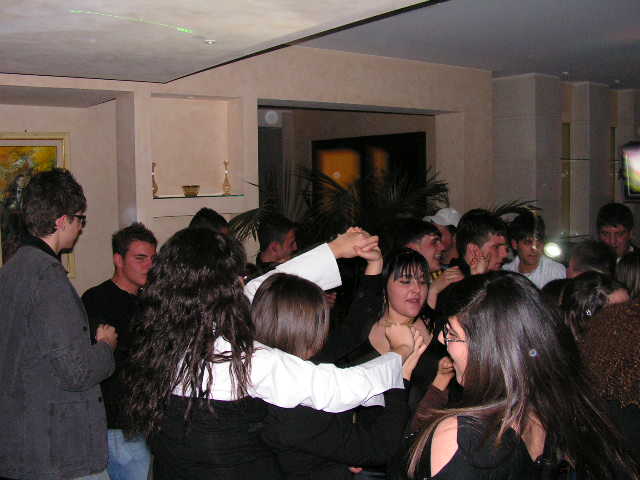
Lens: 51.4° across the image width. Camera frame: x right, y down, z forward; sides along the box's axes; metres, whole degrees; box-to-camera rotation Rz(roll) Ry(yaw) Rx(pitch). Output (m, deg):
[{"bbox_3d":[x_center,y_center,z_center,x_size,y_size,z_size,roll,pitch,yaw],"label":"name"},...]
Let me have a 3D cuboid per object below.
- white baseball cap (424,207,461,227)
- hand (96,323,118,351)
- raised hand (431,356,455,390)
[{"bbox_3d":[0.683,-0.126,3.650,0.260,0.130,0.175,10,9,26],"label":"white baseball cap"},{"bbox_3d":[-0.702,0.319,2.200,0.085,0.100,0.085,-3,6,-24],"label":"hand"},{"bbox_3d":[0.393,0.421,2.100,0.085,0.115,0.080,19,6,11],"label":"raised hand"}]

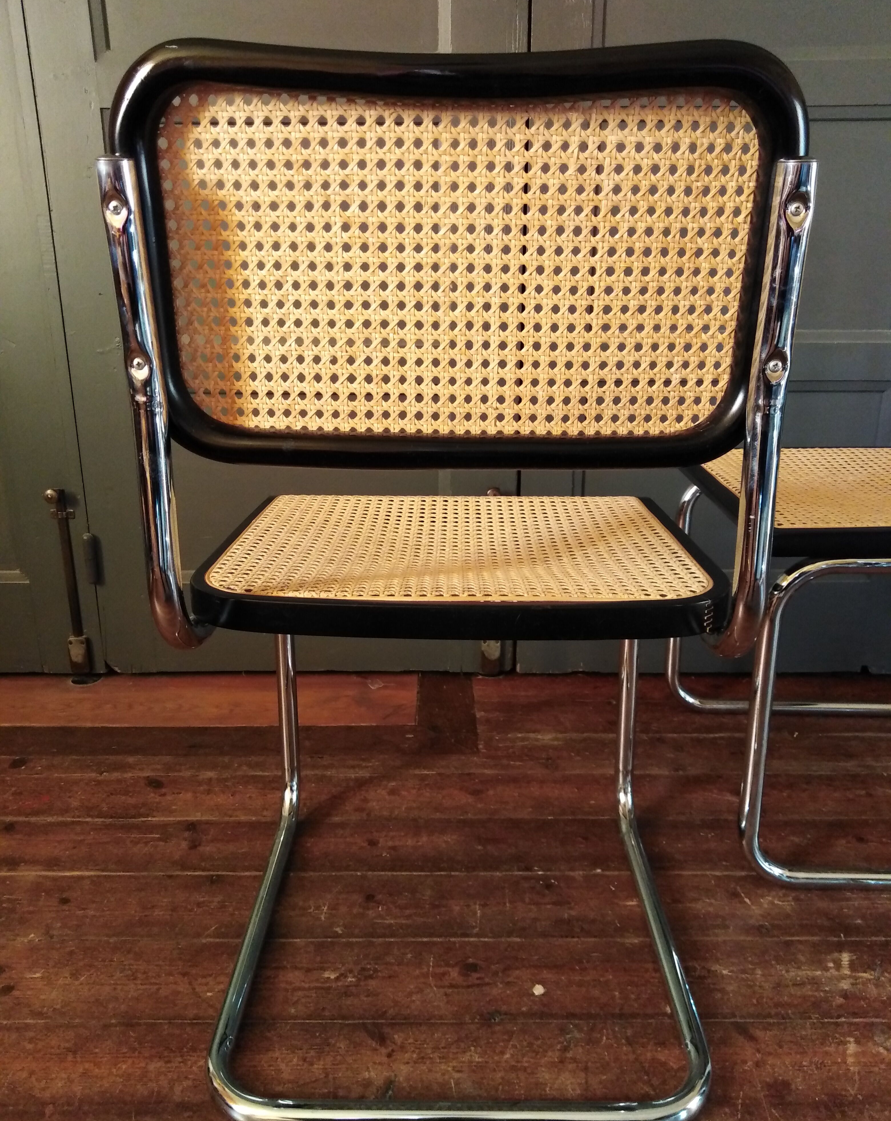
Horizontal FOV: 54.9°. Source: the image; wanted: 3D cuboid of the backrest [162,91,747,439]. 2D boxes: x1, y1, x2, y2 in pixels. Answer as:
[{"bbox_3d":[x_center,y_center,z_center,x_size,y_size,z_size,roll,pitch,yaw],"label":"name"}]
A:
[{"bbox_3d":[0.010,-0.200,0.597,0.410,0.235,0.040,0,21,0],"label":"backrest"}]

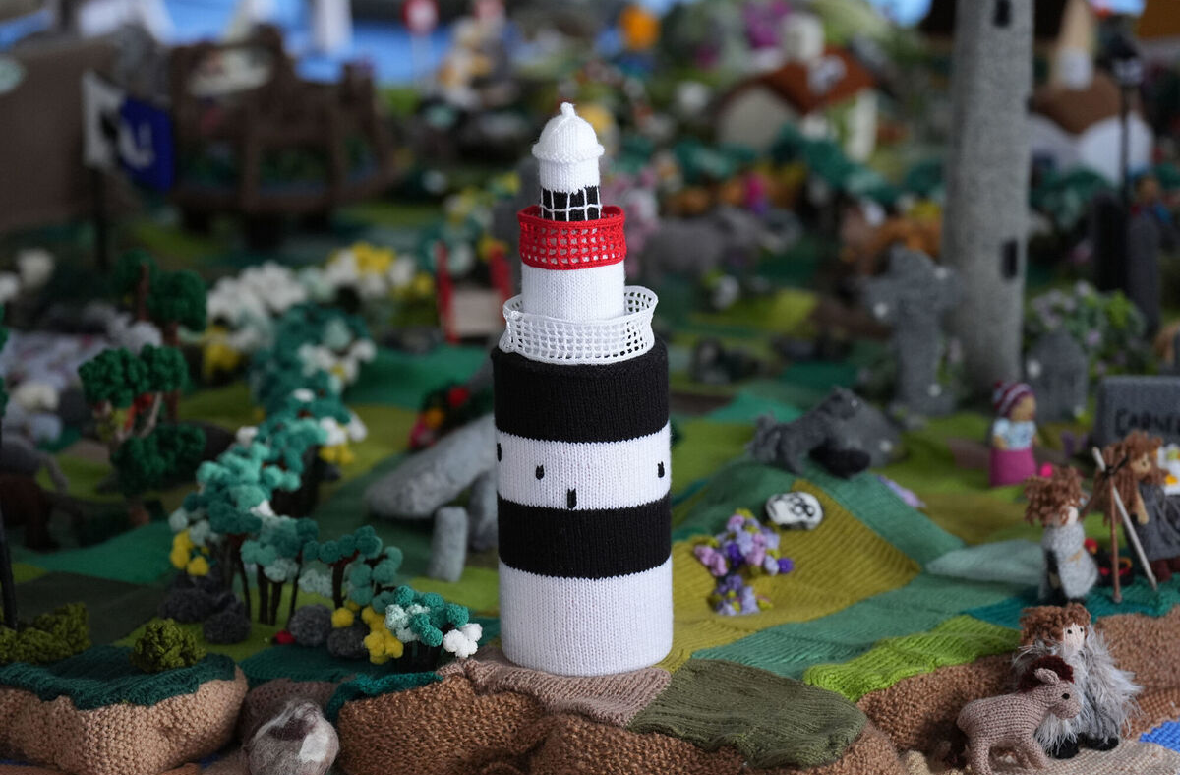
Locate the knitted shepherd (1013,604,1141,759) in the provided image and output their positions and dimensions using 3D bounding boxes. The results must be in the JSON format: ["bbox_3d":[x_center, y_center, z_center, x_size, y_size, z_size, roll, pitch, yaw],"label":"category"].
[{"bbox_3d":[0.334,0.202,2.407,0.080,0.098,0.062,-8,15,-29],"label":"knitted shepherd"}]

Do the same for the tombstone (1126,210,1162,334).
[{"bbox_3d":[0.527,-0.106,3.336,0.034,0.123,0.022,-2,14,-10],"label":"tombstone"}]

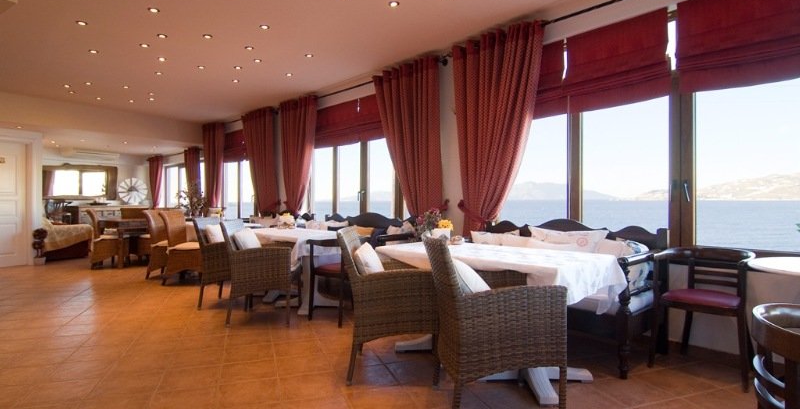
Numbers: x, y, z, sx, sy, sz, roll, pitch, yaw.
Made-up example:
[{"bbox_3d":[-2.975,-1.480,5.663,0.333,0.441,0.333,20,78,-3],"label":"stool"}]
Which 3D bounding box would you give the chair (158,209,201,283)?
[{"bbox_3d":[-2.718,0.545,5.245,0.570,0.940,0.470,0,0,0],"label":"chair"}]

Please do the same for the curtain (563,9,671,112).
[{"bbox_3d":[1.755,-1.163,3.289,0.080,0.680,0.780,-1,1,-45],"label":"curtain"}]

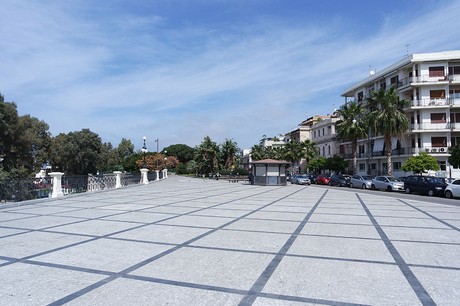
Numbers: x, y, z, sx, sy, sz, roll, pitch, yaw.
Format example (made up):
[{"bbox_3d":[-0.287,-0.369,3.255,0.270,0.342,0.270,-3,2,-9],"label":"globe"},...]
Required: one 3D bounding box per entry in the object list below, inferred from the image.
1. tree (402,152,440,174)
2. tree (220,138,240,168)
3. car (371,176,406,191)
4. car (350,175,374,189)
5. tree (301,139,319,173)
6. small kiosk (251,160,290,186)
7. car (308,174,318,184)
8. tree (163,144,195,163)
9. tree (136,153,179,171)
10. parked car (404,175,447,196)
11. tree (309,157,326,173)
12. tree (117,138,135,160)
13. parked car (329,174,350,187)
[{"bbox_3d":[19.440,1.901,31.055,3.800,3.910,3.800,1,-3,-7],"label":"tree"},{"bbox_3d":[0.213,1.284,75.172,4.900,9.720,4.900,1,-3,-7],"label":"tree"},{"bbox_3d":[16.048,3.080,30.662,1.700,1.470,4.100,1,-3,-7],"label":"car"},{"bbox_3d":[15.512,3.301,34.923,1.700,1.510,3.900,1,-3,-7],"label":"car"},{"bbox_3d":[16.418,1.298,64.251,3.800,8.500,3.800,0,-3,0],"label":"tree"},{"bbox_3d":[4.862,2.319,37.092,4.900,3.100,4.900,1,-3,-6],"label":"small kiosk"},{"bbox_3d":[13.331,4.031,49.244,1.770,1.480,4.200,0,-3,-3],"label":"car"},{"bbox_3d":[-18.462,2.582,110.325,12.000,11.000,12.000,0,-3,0],"label":"tree"},{"bbox_3d":[-18.212,3.035,77.072,10.000,6.330,8.500,1,-3,-7],"label":"tree"},{"bbox_3d":[16.709,2.733,25.566,1.740,1.590,4.100,1,-3,-7],"label":"parked car"},{"bbox_3d":[16.216,2.976,56.758,3.300,4.660,3.300,1,-3,-7],"label":"tree"},{"bbox_3d":[-26.236,1.893,77.307,4.800,10.400,4.800,0,-3,0],"label":"tree"},{"bbox_3d":[14.304,3.514,40.343,1.770,1.470,4.150,1,-3,-5],"label":"parked car"}]

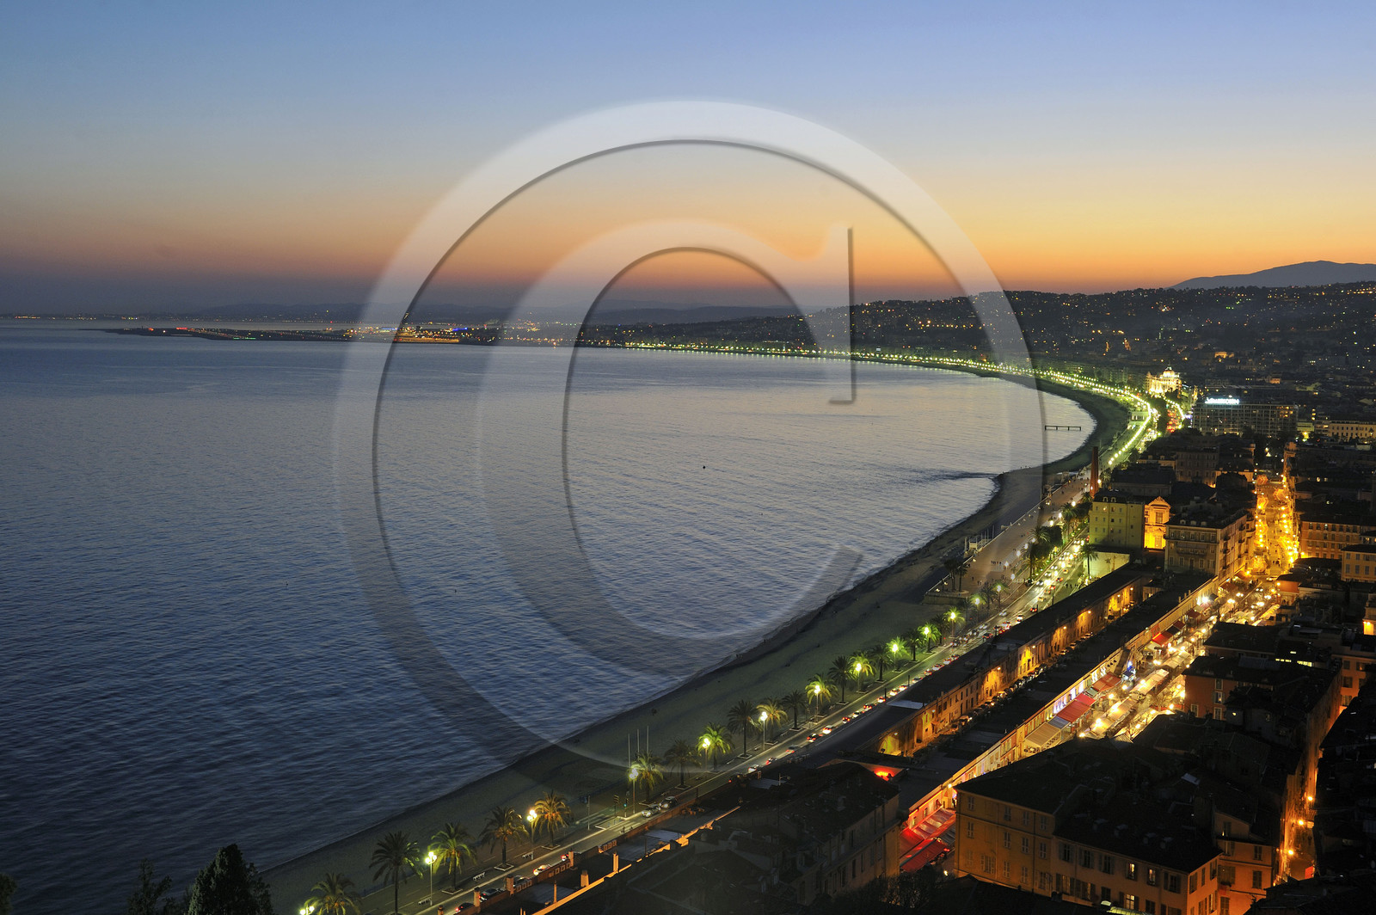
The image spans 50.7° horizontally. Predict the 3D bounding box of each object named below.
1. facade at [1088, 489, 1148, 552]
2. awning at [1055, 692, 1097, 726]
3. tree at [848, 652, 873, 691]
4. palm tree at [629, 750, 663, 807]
[{"bbox_3d":[148.510,23.077,497.748,18.000,24.000,11.500,4,7,31],"label":"facade"},{"bbox_3d":[81.124,52.370,303.078,3.200,1.500,18.700,4,7,31],"label":"awning"},{"bbox_3d":[39.680,48.830,329.180,6.000,8.850,6.000,1,6,7],"label":"tree"},{"bbox_3d":[-6.900,56.458,255.320,6.200,9.520,6.200,0,6,0],"label":"palm tree"}]

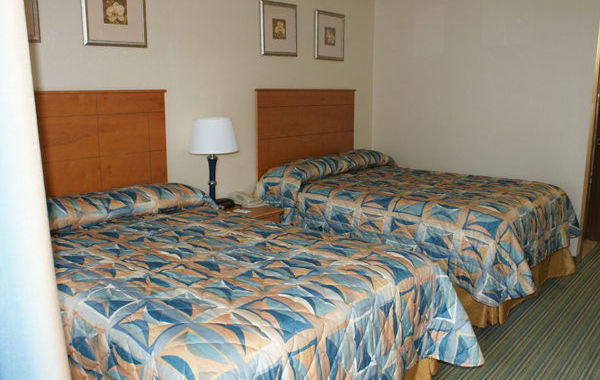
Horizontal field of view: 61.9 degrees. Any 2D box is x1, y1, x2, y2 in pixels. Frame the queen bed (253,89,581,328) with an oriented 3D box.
[{"bbox_3d":[0.904,-0.078,4.137,2.175,1.489,1.548,10,15,41],"label":"queen bed"}]

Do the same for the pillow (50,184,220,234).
[{"bbox_3d":[-1.120,0.087,3.093,0.423,0.204,1.285,10,15,41],"label":"pillow"}]

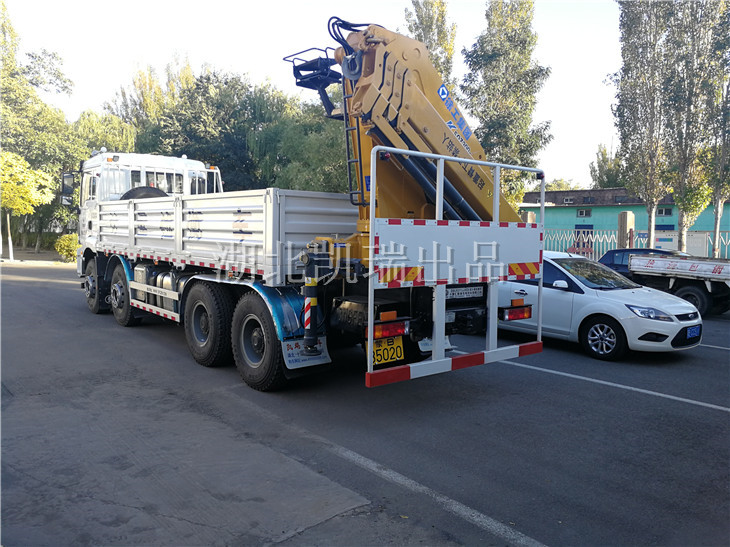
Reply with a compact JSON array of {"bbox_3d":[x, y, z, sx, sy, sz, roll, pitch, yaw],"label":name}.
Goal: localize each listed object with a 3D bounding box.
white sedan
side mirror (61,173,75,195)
[{"bbox_3d":[3.174,0.366,9.597,1.840,1.490,4.450,-2,5,-39],"label":"white sedan"},{"bbox_3d":[-6.274,-1.898,12.003,0.130,0.450,0.240,4,5,38],"label":"side mirror"}]

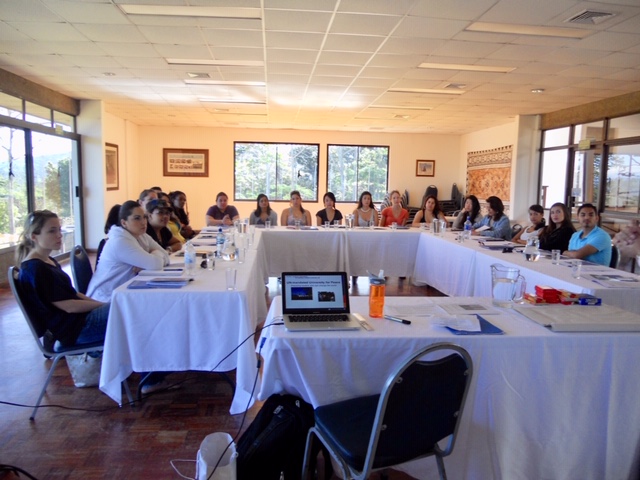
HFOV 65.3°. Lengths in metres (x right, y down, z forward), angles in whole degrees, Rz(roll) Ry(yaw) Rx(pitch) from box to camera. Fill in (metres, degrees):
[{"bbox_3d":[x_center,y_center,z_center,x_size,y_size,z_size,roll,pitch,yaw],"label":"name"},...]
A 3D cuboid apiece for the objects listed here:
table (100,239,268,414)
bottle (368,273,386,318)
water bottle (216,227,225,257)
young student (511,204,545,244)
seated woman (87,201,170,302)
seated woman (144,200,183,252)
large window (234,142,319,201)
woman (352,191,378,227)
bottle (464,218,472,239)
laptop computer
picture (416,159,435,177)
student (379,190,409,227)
[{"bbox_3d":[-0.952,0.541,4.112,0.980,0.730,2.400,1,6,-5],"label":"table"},{"bbox_3d":[0.280,0.257,2.397,0.083,0.219,0.077,1,6,-6],"label":"bottle"},{"bbox_3d":[-0.853,0.024,4.278,0.067,0.246,0.067,1,6,-6],"label":"water bottle"},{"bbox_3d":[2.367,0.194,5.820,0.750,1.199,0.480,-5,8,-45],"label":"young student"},{"bbox_3d":[-1.433,0.328,3.810,0.680,1.250,0.520,2,6,4],"label":"seated woman"},{"bbox_3d":[-1.575,0.232,4.776,0.680,1.230,0.500,3,6,14],"label":"seated woman"},{"bbox_3d":[-1.131,-1.767,13.069,2.212,1.554,0.100,1,6,-6],"label":"large window"},{"bbox_3d":[0.714,-0.080,7.620,0.460,1.304,0.720,1,6,-3],"label":"woman"},{"bbox_3d":[1.899,-0.153,6.408,0.090,0.275,0.090,1,6,-5],"label":"bottle"},{"bbox_3d":[-0.003,0.285,2.334,0.327,0.205,0.335,0,6,-7],"label":"laptop computer"},{"bbox_3d":[2.838,-1.911,13.391,0.523,0.465,0.035,1,6,-6],"label":"picture"},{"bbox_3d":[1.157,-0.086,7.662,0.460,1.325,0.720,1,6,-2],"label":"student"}]

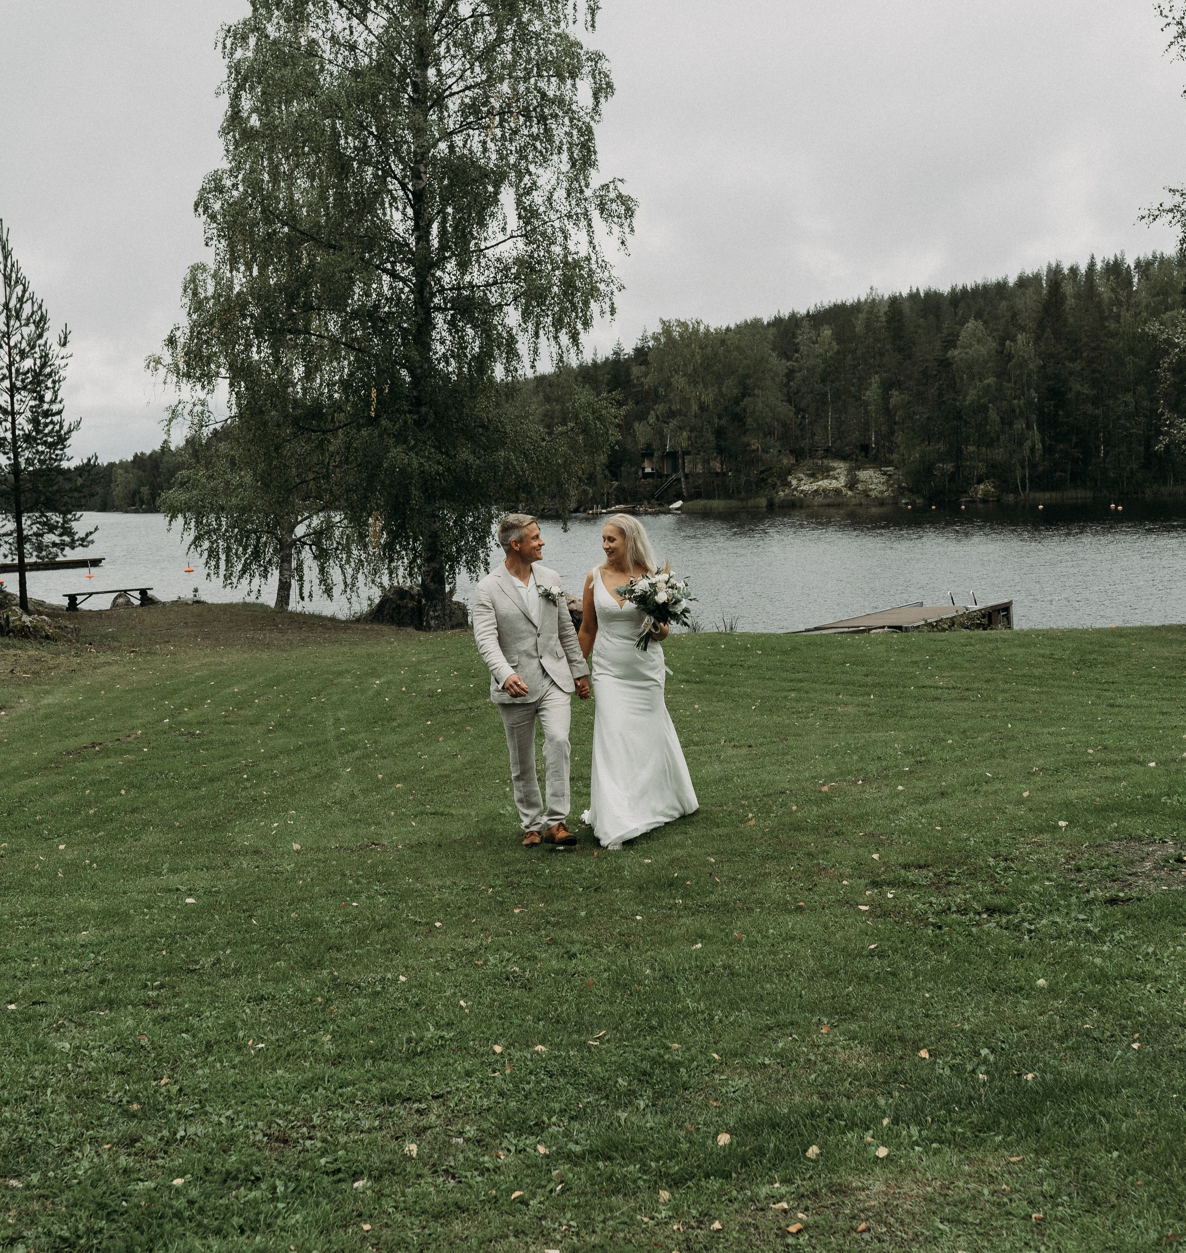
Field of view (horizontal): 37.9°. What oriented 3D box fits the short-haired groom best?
[{"bbox_3d":[-0.342,0.285,9.450,0.580,1.780,0.480,-2,5,-16],"label":"short-haired groom"}]

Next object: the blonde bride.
[{"bbox_3d":[0.244,0.279,9.500,0.640,1.760,0.700,0,5,5],"label":"blonde bride"}]

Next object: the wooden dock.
[{"bbox_3d":[5.782,0.013,31.000,1.900,0.600,7.000,1,5,25],"label":"wooden dock"}]

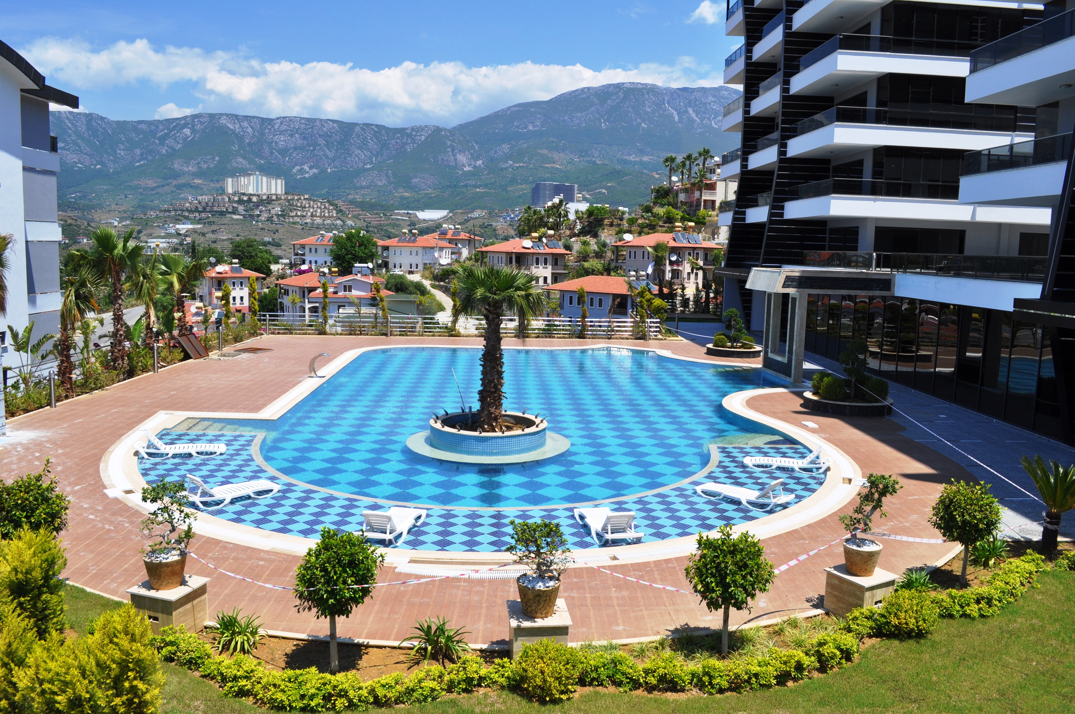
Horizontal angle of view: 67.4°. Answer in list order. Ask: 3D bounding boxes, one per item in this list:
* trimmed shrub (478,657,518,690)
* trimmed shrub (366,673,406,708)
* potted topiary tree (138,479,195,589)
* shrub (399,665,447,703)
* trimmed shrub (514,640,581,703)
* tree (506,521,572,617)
[{"bbox_3d":[-0.407,3.291,8.415,0.420,0.280,0.420,1,7,-2],"label":"trimmed shrub"},{"bbox_3d":[-1.493,3.281,7.954,0.400,0.340,0.400,0,8,-10],"label":"trimmed shrub"},{"bbox_3d":[-4.276,2.025,9.307,0.666,1.263,0.600,-2,9,-25],"label":"potted topiary tree"},{"bbox_3d":[-1.138,3.261,8.026,0.460,0.370,0.450,0,8,-14],"label":"shrub"},{"bbox_3d":[0.107,3.184,8.220,0.684,0.570,0.684,2,7,1],"label":"trimmed shrub"},{"bbox_3d":[0.007,2.323,8.858,0.710,1.010,0.620,2,7,0],"label":"tree"}]

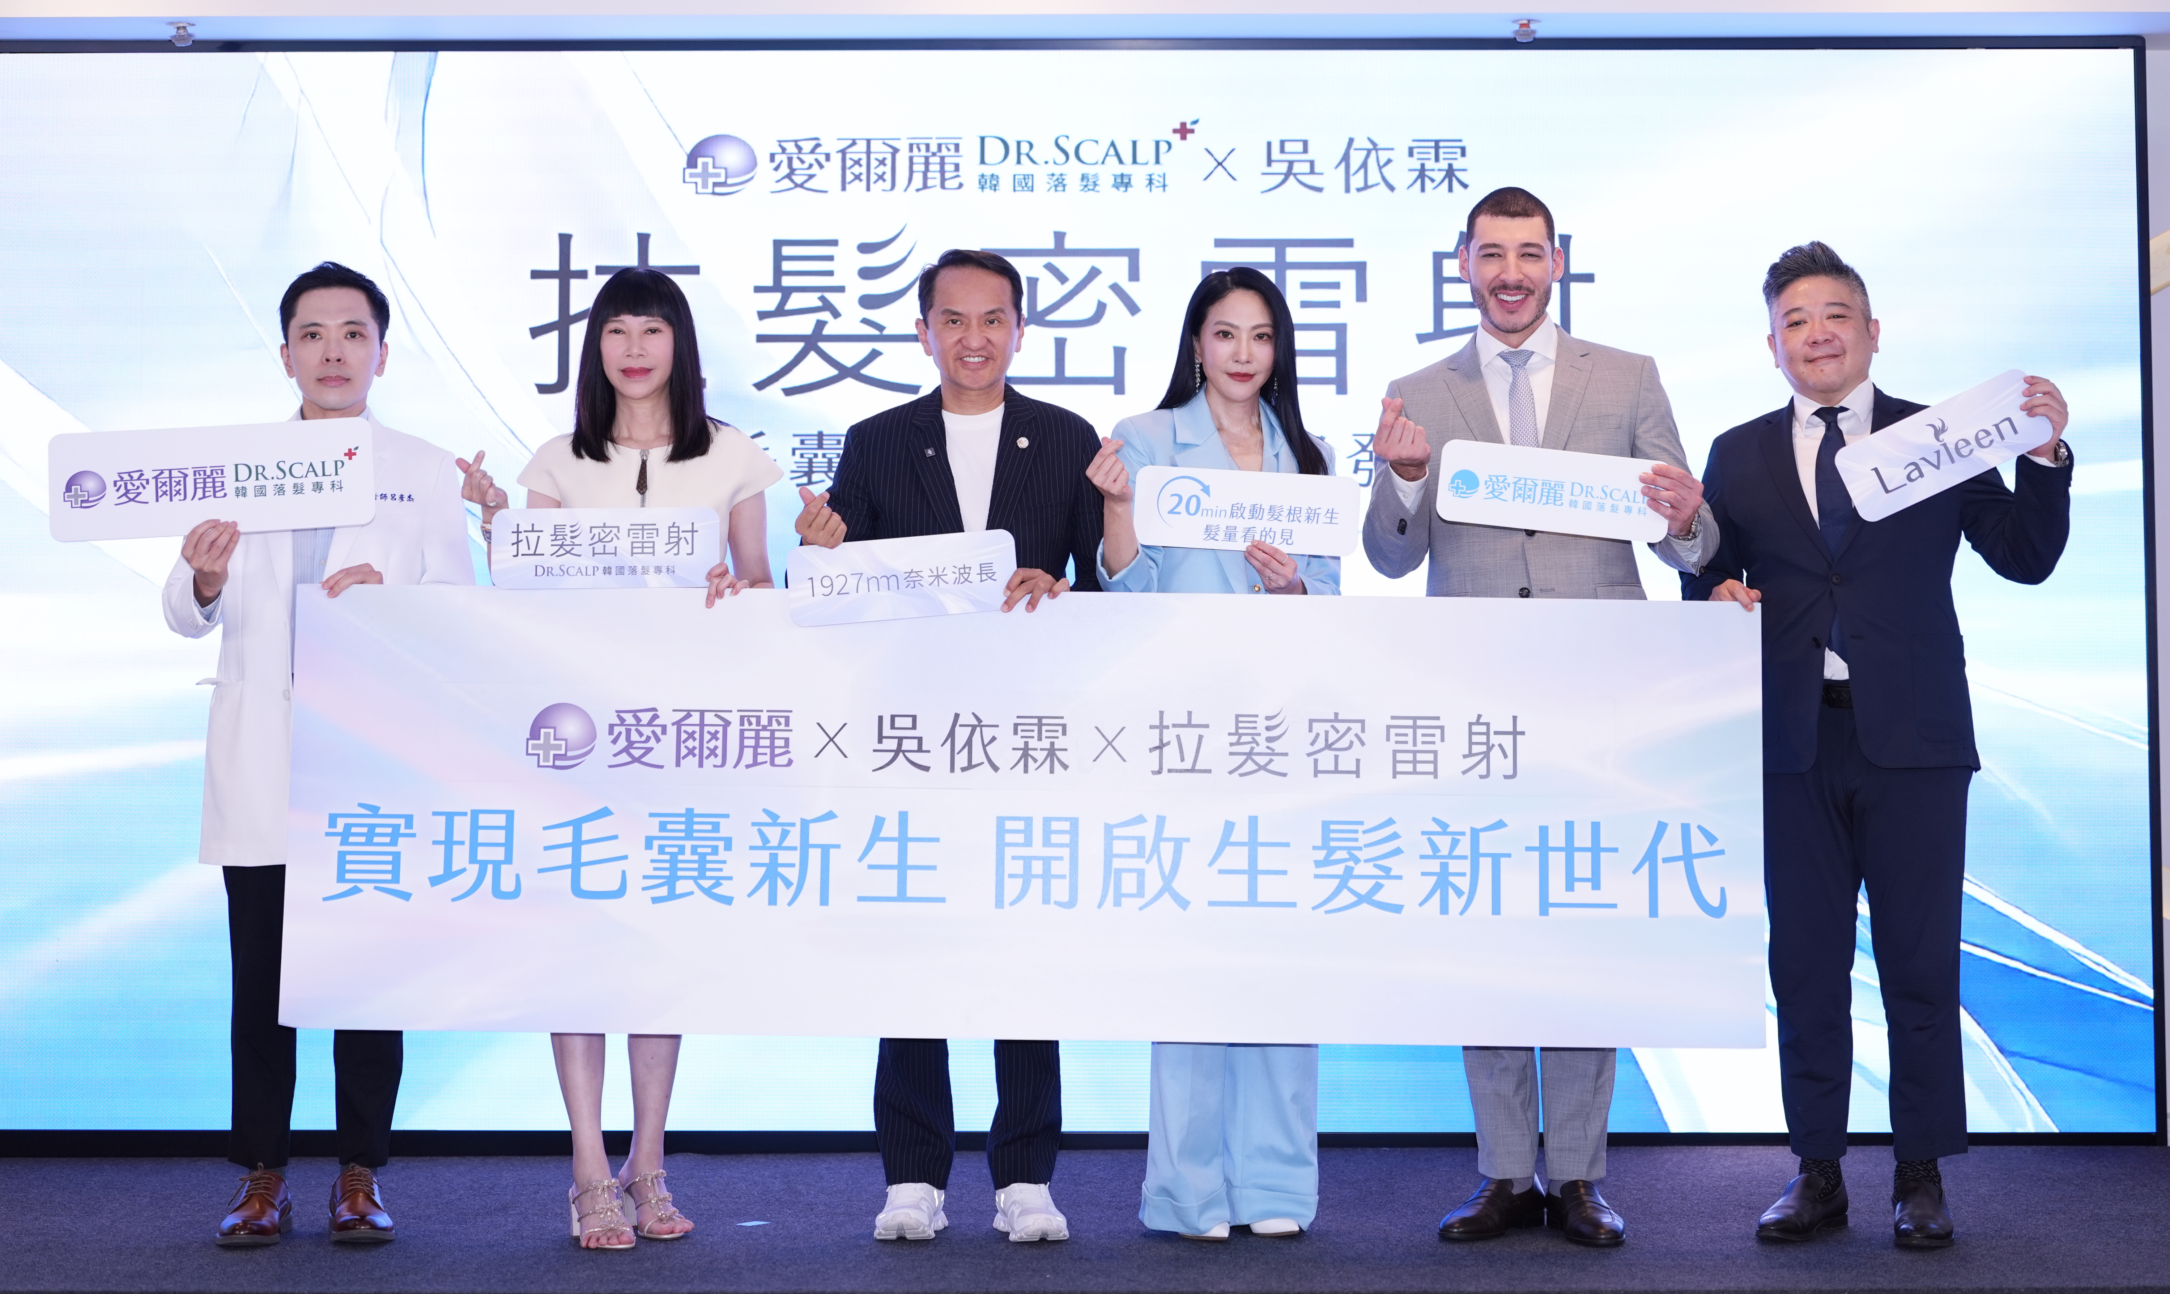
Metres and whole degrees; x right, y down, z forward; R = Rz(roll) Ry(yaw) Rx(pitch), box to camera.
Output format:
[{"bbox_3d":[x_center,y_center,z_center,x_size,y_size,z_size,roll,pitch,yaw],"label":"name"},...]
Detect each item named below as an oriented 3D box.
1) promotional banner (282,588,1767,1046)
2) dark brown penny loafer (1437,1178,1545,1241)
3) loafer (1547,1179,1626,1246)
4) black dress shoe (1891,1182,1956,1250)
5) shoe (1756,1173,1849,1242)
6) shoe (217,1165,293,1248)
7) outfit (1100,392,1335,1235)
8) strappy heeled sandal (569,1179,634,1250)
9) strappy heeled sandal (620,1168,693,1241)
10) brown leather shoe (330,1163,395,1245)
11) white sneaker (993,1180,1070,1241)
[{"bbox_3d":[-0.100,0.280,6.570,2.476,0.747,0.012,1,-8,0],"label":"promotional banner"},{"bbox_3d":[0.699,0.959,6.716,0.105,0.100,0.295,-3,-5,31],"label":"dark brown penny loafer"},{"bbox_3d":[0.839,0.950,6.602,0.105,0.100,0.295,1,-4,-8],"label":"loafer"},{"bbox_3d":[1.430,0.963,6.705,0.105,0.105,0.290,-1,-4,9],"label":"black dress shoe"},{"bbox_3d":[1.260,0.971,6.812,0.103,0.105,0.285,-3,-5,31],"label":"shoe"},{"bbox_3d":[-1.422,0.960,6.764,0.108,0.120,0.295,0,-4,-4],"label":"shoe"},{"bbox_3d":[0.230,0.281,6.778,0.420,1.460,0.370,0,-4,-3],"label":"outfit"},{"bbox_3d":[-0.825,0.954,6.650,0.088,0.115,0.225,1,-5,-19],"label":"strappy heeled sandal"},{"bbox_3d":[-0.736,0.952,6.702,0.090,0.108,0.225,2,-5,-23],"label":"strappy heeled sandal"},{"bbox_3d":[-1.232,0.944,6.654,0.107,0.116,0.290,1,-5,-17],"label":"brown leather shoe"},{"bbox_3d":[-0.101,0.973,6.854,0.110,0.108,0.295,1,-4,-10],"label":"white sneaker"}]

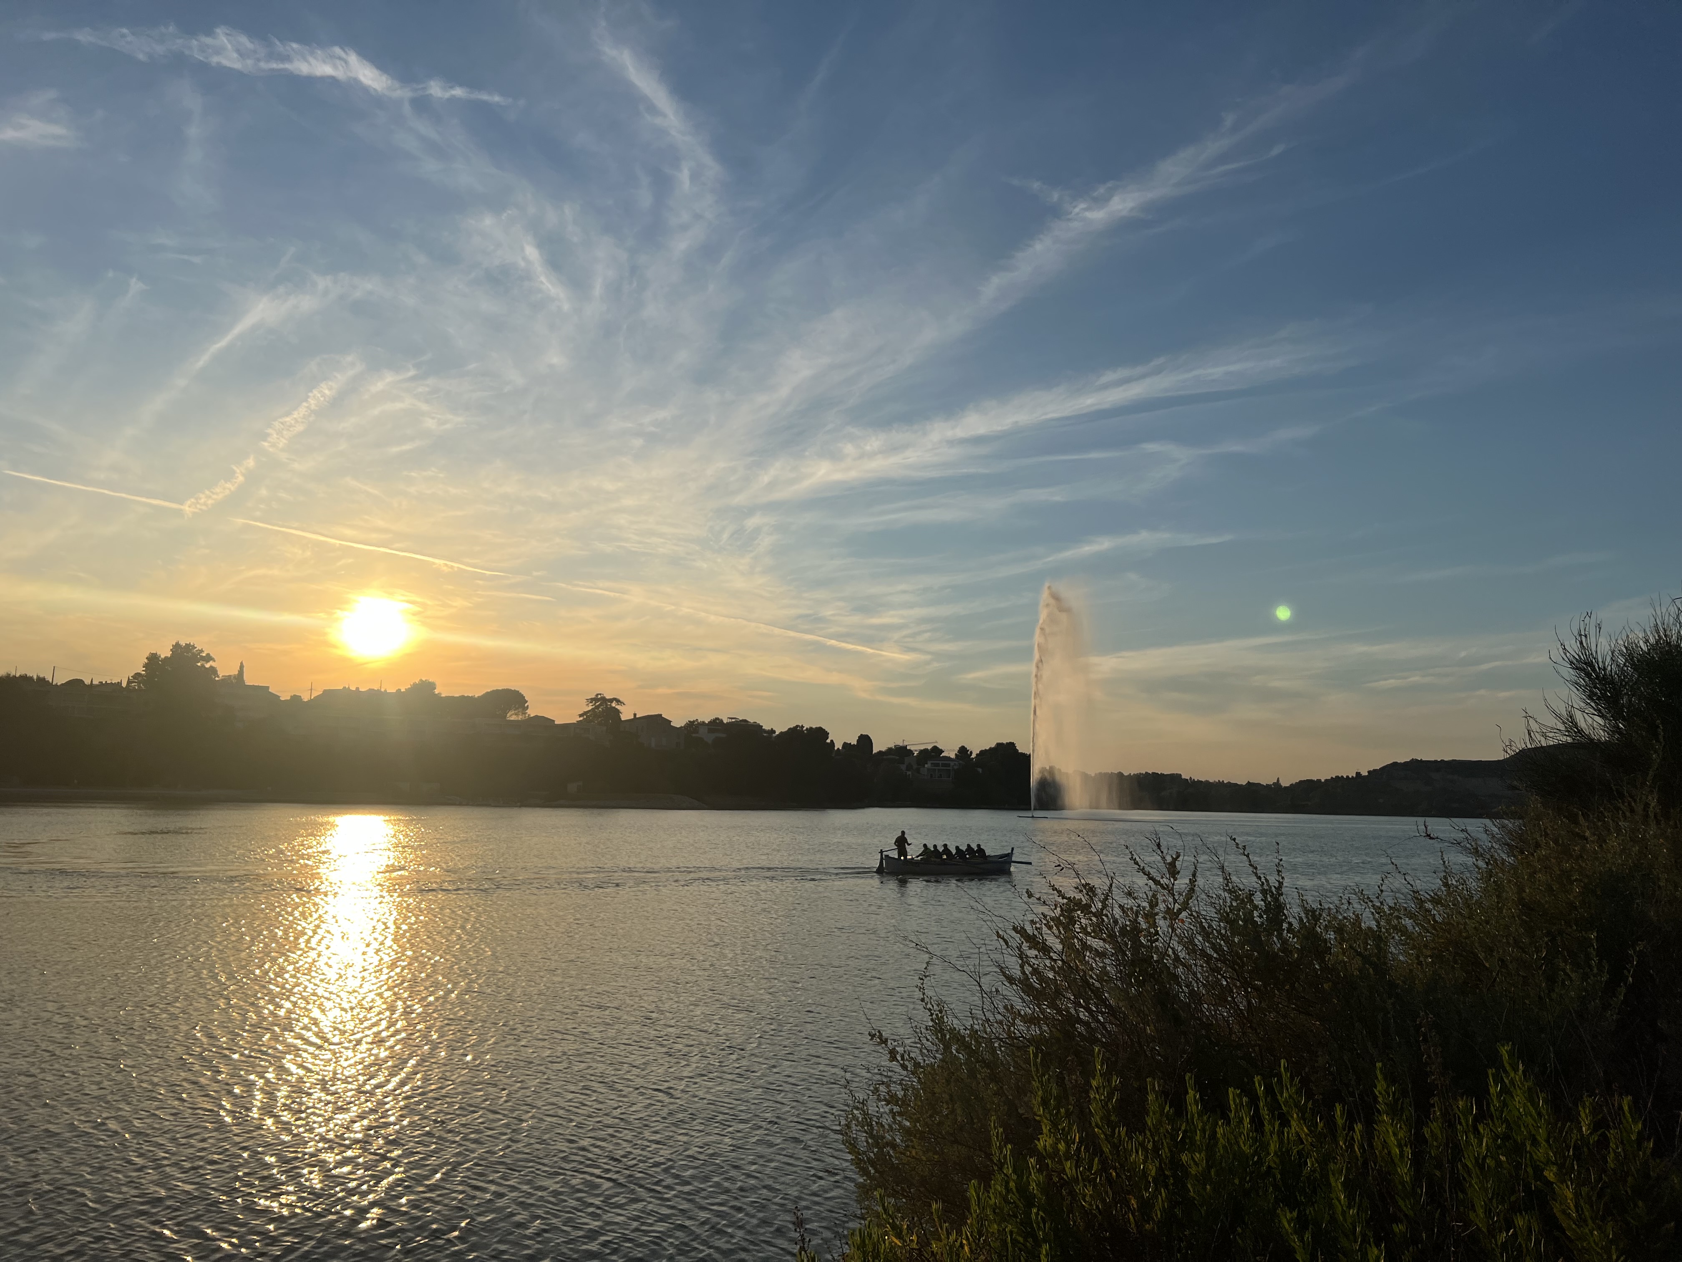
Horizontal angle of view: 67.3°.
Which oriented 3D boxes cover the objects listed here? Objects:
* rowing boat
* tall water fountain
[{"bbox_3d":[5.210,11.500,63.000,6.850,1.380,1.900,0,-7,5],"label":"rowing boat"},{"bbox_3d":[47.181,14.379,270.000,13.200,48.300,11.500,1,-7,0],"label":"tall water fountain"}]

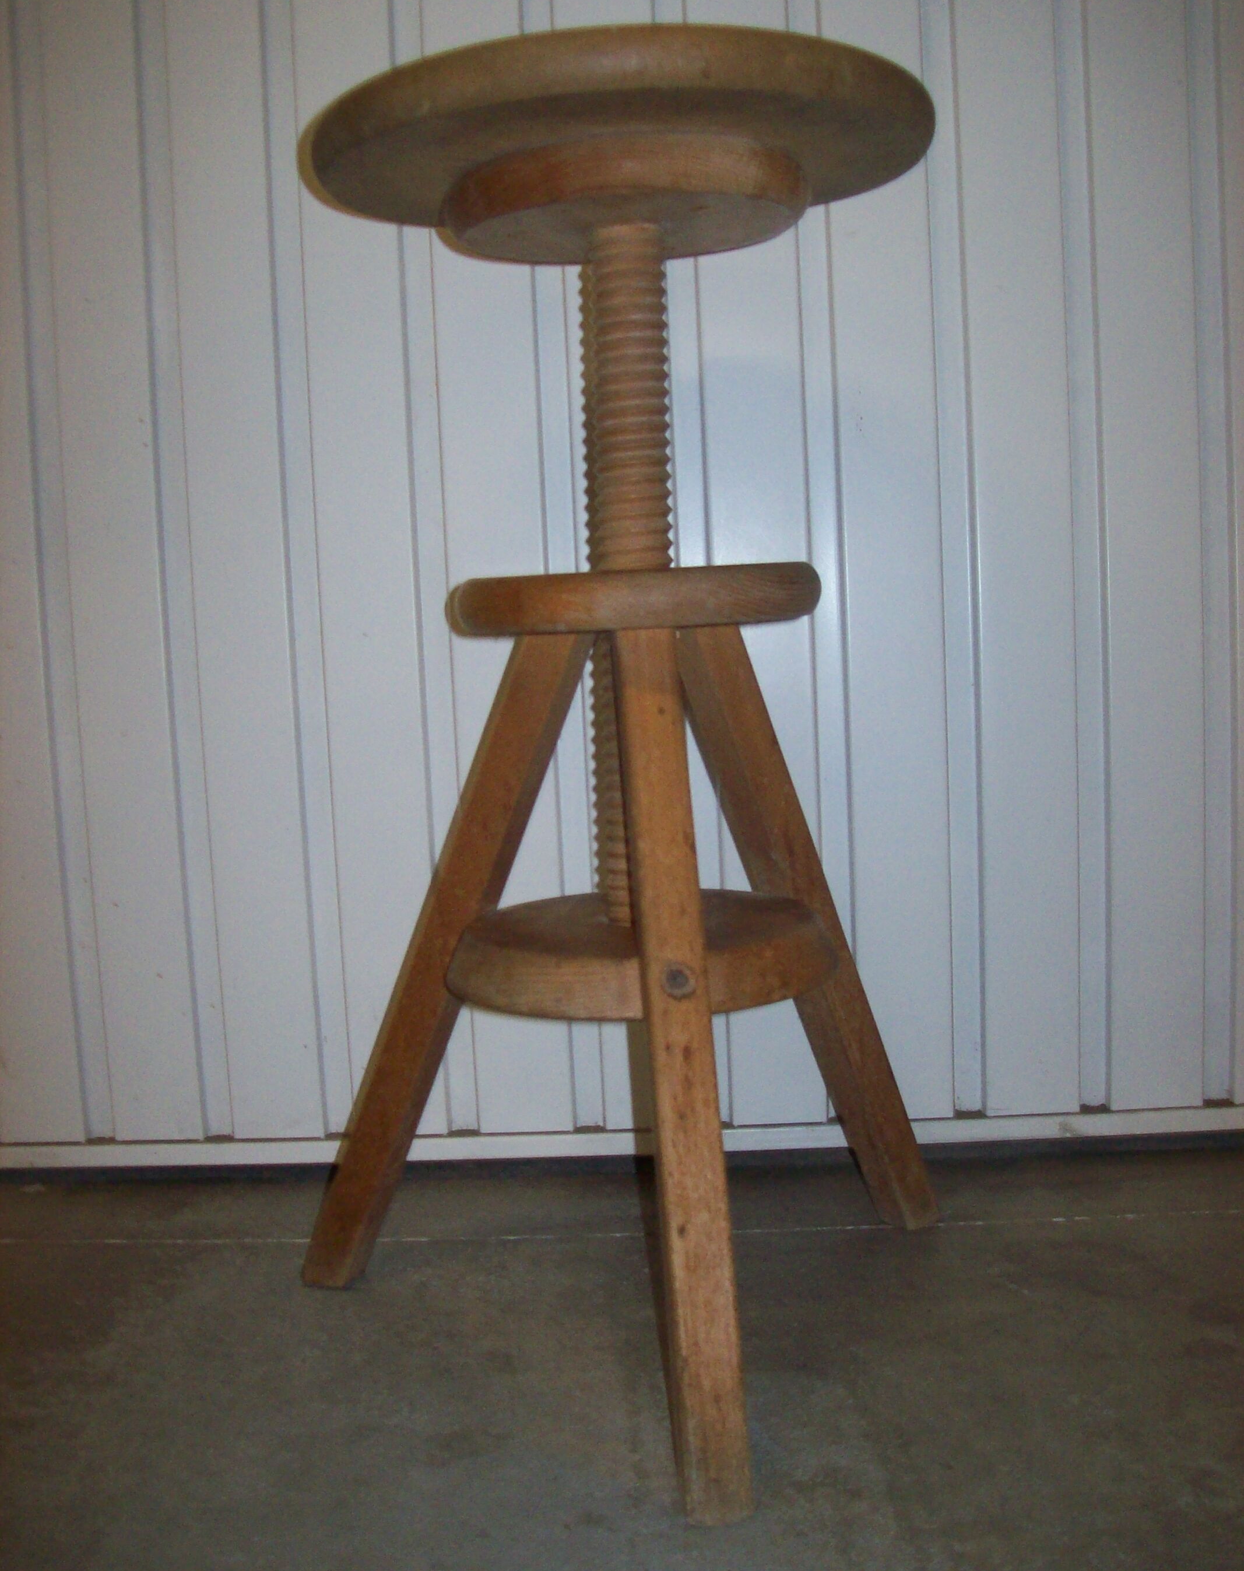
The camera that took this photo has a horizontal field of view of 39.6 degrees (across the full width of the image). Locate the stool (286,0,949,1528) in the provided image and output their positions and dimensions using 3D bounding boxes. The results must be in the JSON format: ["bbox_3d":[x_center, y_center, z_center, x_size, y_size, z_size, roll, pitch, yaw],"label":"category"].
[{"bbox_3d":[0.017,-0.023,0.991,0.430,0.719,0.423,-3,6,-8],"label":"stool"}]

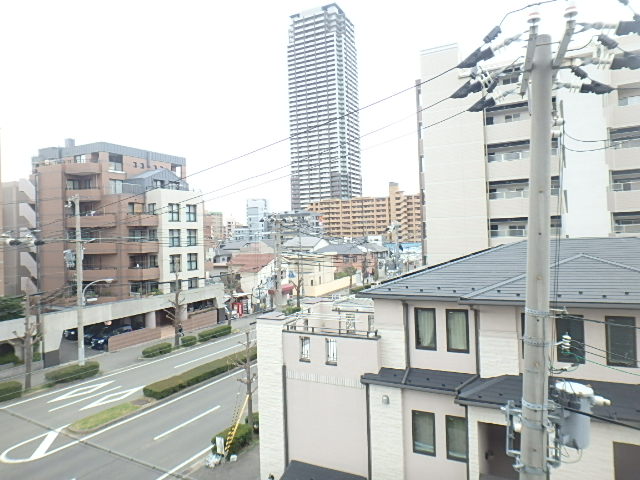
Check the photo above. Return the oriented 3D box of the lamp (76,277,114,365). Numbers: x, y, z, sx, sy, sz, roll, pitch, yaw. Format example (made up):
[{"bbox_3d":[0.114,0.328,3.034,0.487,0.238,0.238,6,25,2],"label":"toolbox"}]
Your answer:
[{"bbox_3d":[-16.575,6.364,30.939,3.100,7.100,0.400,-2,0,29],"label":"lamp"}]

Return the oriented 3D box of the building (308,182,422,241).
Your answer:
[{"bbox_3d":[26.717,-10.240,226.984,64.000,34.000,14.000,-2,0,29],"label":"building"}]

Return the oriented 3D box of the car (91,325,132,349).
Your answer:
[{"bbox_3d":[-19.323,9.309,41.000,1.740,1.580,4.400,-2,0,29],"label":"car"}]

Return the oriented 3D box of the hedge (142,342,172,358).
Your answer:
[{"bbox_3d":[-15.027,10.156,39.652,1.400,0.630,2.700,-2,-1,28],"label":"hedge"}]

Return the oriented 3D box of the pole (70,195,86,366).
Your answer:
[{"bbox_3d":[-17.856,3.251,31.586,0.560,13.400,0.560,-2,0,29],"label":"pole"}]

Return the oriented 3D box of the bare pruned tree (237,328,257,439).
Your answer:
[{"bbox_3d":[-3.700,7.292,21.972,0.750,5.250,0.600,-2,-1,28],"label":"bare pruned tree"}]

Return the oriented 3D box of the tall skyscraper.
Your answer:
[{"bbox_3d":[3.459,-71.654,306.694,39.650,170.800,31.688,-2,-1,28],"label":"tall skyscraper"}]

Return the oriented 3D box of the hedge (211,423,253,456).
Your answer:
[{"bbox_3d":[-3.951,9.136,19.365,0.824,0.680,1.803,-2,0,29],"label":"hedge"}]

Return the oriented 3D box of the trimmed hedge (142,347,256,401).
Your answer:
[{"bbox_3d":[-8.354,9.920,32.910,1.700,0.670,11.600,-2,-1,28],"label":"trimmed hedge"}]

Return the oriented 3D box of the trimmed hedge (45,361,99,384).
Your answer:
[{"bbox_3d":[-18.979,10.140,32.805,1.600,0.700,3.300,-2,-1,28],"label":"trimmed hedge"}]

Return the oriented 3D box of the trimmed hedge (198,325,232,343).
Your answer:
[{"bbox_3d":[-10.760,9.564,43.572,0.961,0.720,3.843,-2,0,29],"label":"trimmed hedge"}]

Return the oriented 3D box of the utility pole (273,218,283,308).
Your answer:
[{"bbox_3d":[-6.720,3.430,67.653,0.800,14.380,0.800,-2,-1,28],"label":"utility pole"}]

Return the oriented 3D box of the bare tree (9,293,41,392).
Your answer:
[{"bbox_3d":[-20.737,7.086,30.110,1.500,6.830,1.500,-2,-1,28],"label":"bare tree"}]

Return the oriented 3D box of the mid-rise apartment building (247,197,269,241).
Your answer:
[{"bbox_3d":[-32.185,-3.474,216.599,8.000,34.046,7.000,-2,-1,28],"label":"mid-rise apartment building"}]

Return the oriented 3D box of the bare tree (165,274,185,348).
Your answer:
[{"bbox_3d":[-14.244,6.865,42.005,1.350,7.230,1.350,-2,-1,28],"label":"bare tree"}]

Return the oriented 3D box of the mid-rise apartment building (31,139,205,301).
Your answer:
[{"bbox_3d":[-24.508,-0.572,52.508,16.000,21.800,12.300,-2,0,29],"label":"mid-rise apartment building"}]

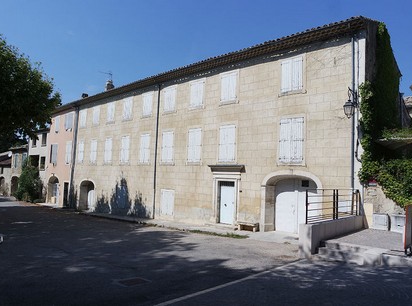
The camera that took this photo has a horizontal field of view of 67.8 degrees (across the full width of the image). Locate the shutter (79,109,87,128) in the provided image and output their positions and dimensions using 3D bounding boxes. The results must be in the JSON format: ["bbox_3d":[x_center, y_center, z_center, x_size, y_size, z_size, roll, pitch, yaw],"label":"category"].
[{"bbox_3d":[-11.255,-3.101,28.364,1.225,1.650,0.140,-2,-6,43],"label":"shutter"}]

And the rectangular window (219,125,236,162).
[{"bbox_3d":[1.150,-0.519,16.665,1.118,1.989,0.150,-2,-5,42],"label":"rectangular window"}]

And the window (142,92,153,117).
[{"bbox_3d":[-4.053,-3.395,21.558,1.200,1.750,0.140,-2,-6,43],"label":"window"}]

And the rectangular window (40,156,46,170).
[{"bbox_3d":[-17.397,1.168,32.869,1.270,1.460,0.200,-2,-5,42],"label":"rectangular window"}]

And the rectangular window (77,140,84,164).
[{"bbox_3d":[-11.412,0.002,28.174,1.212,1.900,0.120,-2,-6,43],"label":"rectangular window"}]

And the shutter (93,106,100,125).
[{"bbox_3d":[-9.107,-3.099,25.711,0.990,1.490,0.180,-2,-5,42],"label":"shutter"}]

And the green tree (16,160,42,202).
[{"bbox_3d":[-18.321,2.955,31.805,2.300,4.153,2.300,-2,-5,42],"label":"green tree"}]

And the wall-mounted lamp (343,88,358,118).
[{"bbox_3d":[5.522,-1.804,11.504,0.430,1.145,1.090,-2,-6,43],"label":"wall-mounted lamp"}]

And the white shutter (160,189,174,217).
[{"bbox_3d":[-2.355,3.081,18.865,1.225,1.500,0.120,-2,-5,42],"label":"white shutter"}]

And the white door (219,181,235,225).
[{"bbox_3d":[1.162,2.687,16.550,1.040,2.288,0.120,-2,-5,42],"label":"white door"}]

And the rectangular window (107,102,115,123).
[{"bbox_3d":[-7.780,-3.316,25.109,1.092,1.534,0.100,-2,-5,42],"label":"rectangular window"}]

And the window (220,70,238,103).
[{"bbox_3d":[1.258,-3.598,16.870,1.092,1.482,0.150,-2,-5,42],"label":"window"}]

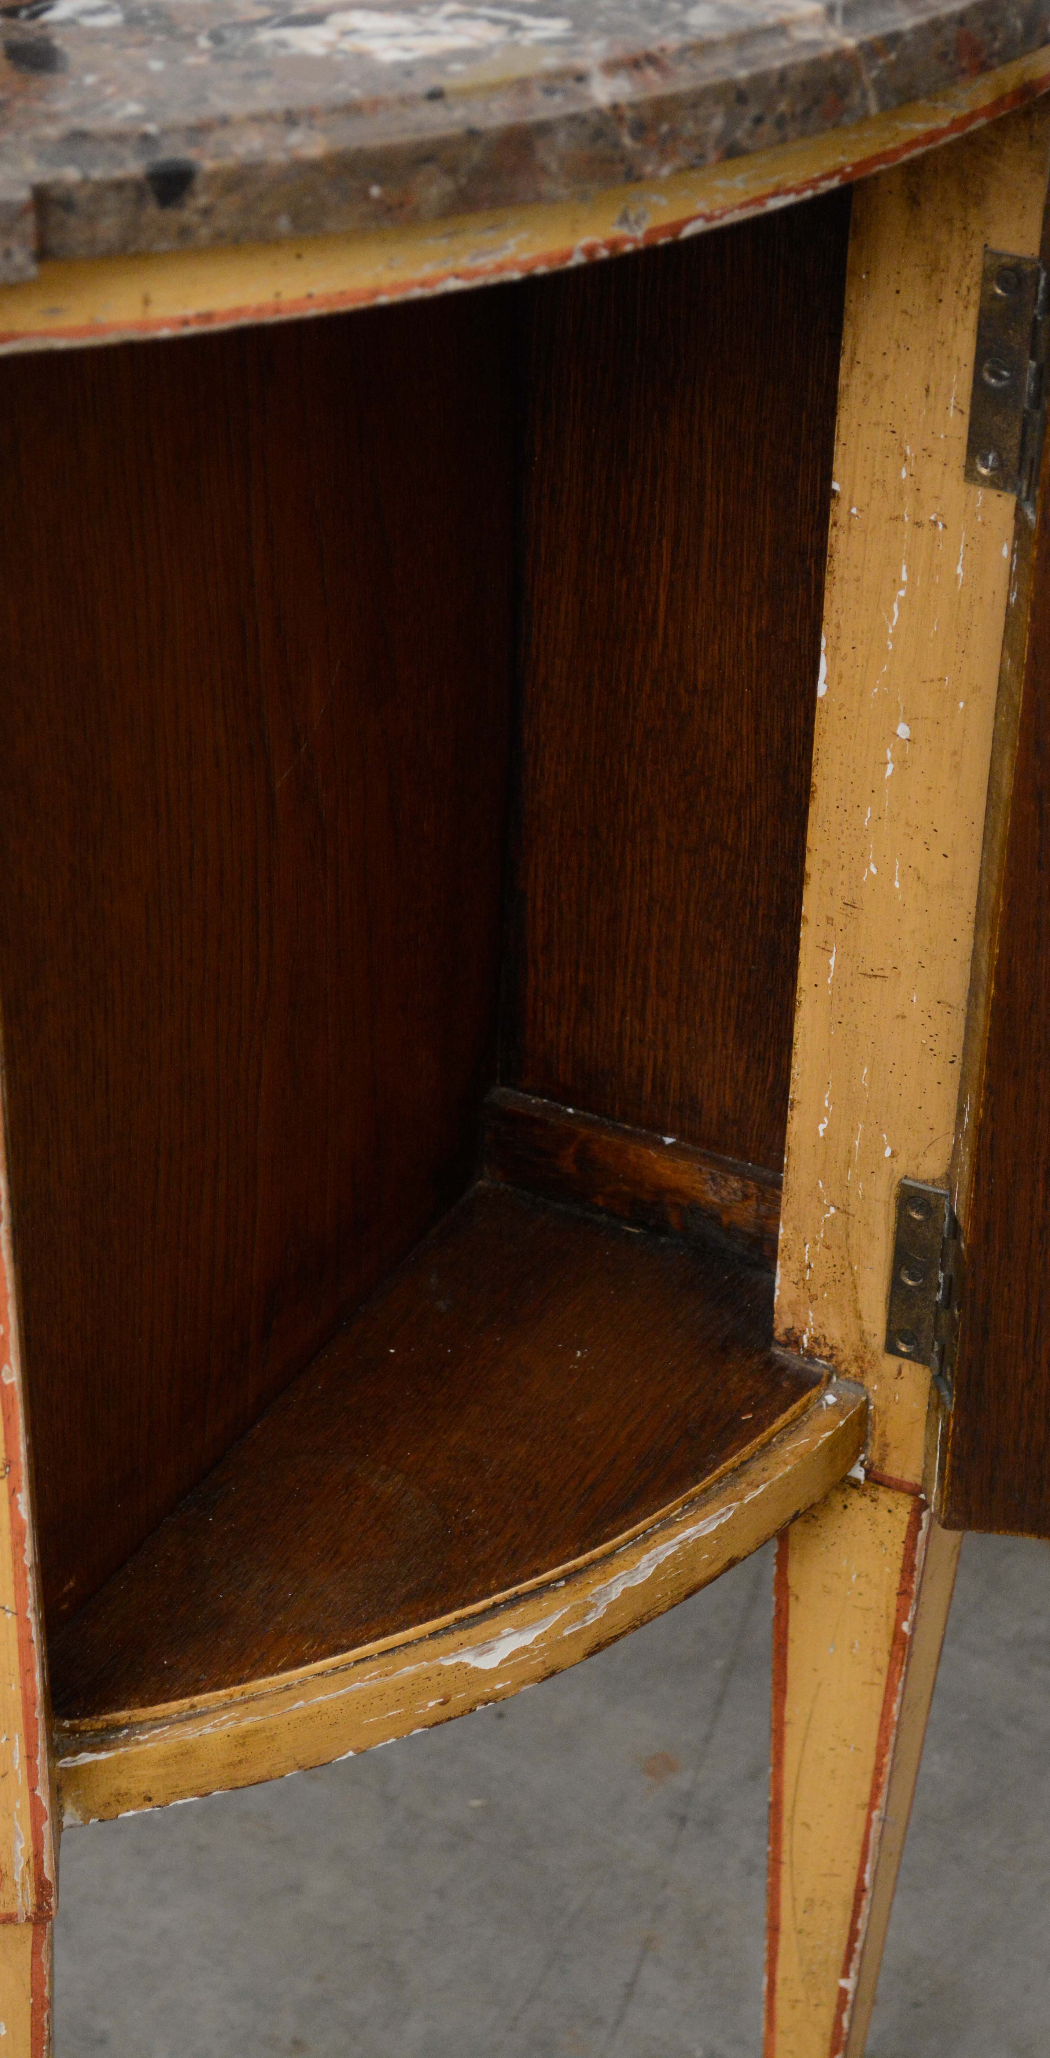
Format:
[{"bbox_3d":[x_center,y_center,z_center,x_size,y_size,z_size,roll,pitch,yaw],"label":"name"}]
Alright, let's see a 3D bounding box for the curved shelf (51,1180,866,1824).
[{"bbox_3d":[-0.015,0.174,1.294,0.175,0.034,0.340,16,35,22],"label":"curved shelf"}]

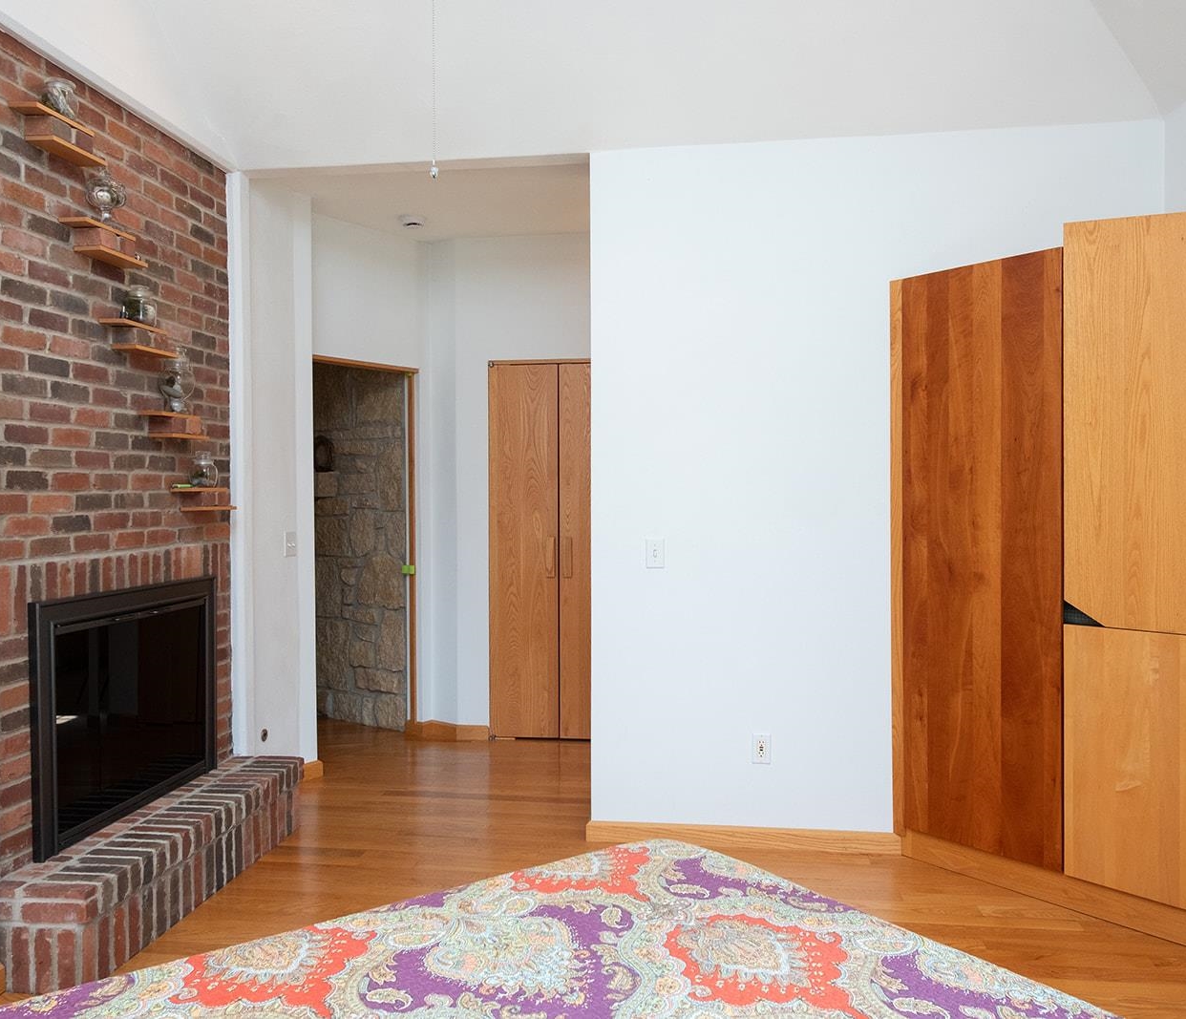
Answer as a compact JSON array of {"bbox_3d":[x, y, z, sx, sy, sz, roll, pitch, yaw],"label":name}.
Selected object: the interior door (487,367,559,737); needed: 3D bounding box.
[{"bbox_3d":[-0.374,0.231,5.542,0.385,2.030,0.040,0,1,8],"label":"interior door"}]

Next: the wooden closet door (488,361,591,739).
[{"bbox_3d":[-0.190,0.226,5.516,0.750,2.050,0.040,0,1,8],"label":"wooden closet door"}]

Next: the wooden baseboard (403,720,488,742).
[{"bbox_3d":[-0.795,1.217,5.595,0.470,0.083,0.130,0,1,8],"label":"wooden baseboard"}]

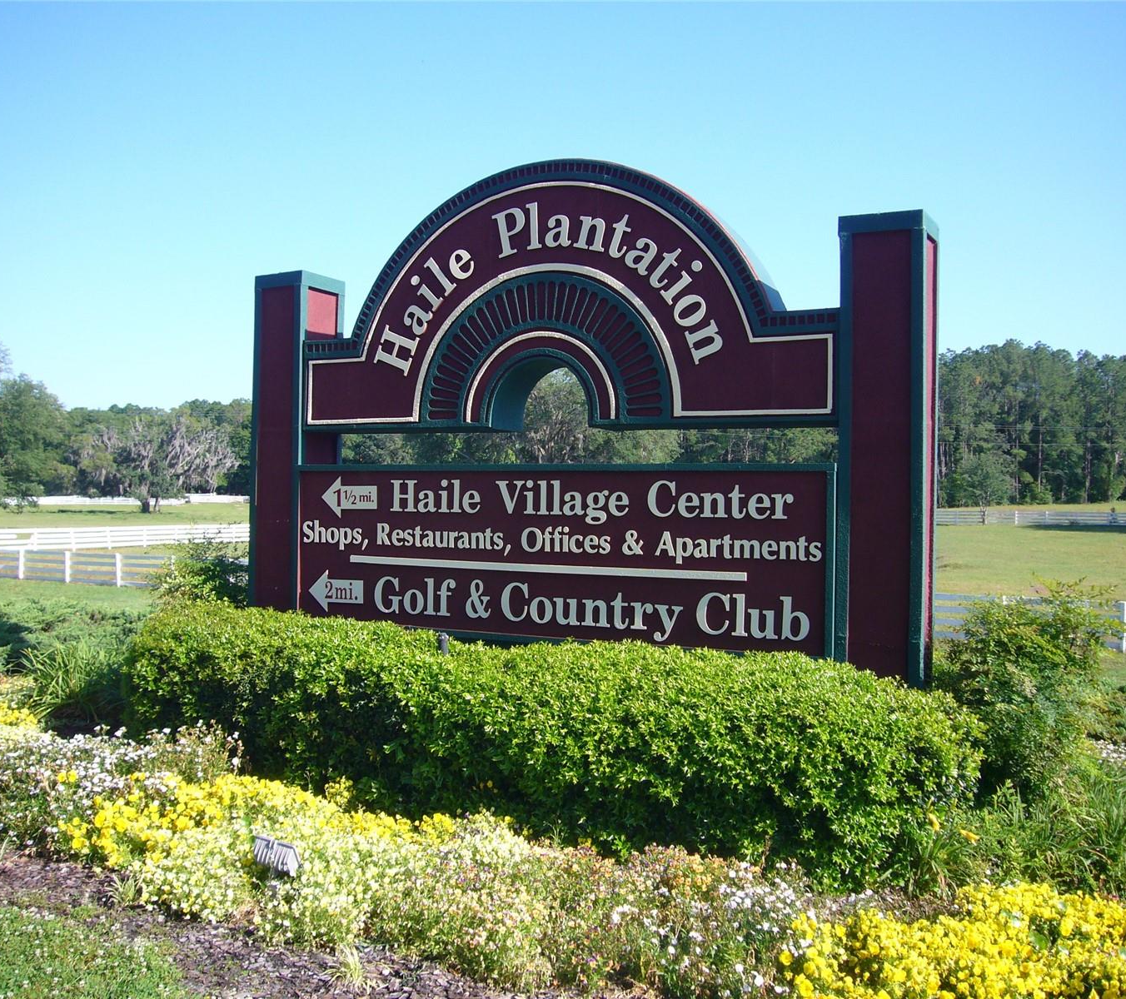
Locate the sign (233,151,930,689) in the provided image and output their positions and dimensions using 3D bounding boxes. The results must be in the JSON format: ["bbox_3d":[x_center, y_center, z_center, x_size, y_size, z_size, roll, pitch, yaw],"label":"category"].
[{"bbox_3d":[-0.061,-0.266,6.862,4.580,3.640,0.480,1,0,26],"label":"sign"}]

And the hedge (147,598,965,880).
[{"bbox_3d":[-0.342,1.159,5.919,4.800,0.830,0.900,1,0,26],"label":"hedge"}]

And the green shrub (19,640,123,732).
[{"bbox_3d":[-3.401,1.188,7.500,0.740,0.620,0.680,1,0,26],"label":"green shrub"}]

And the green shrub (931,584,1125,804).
[{"bbox_3d":[2.501,1.043,5.800,0.960,1.160,0.880,1,0,26],"label":"green shrub"}]

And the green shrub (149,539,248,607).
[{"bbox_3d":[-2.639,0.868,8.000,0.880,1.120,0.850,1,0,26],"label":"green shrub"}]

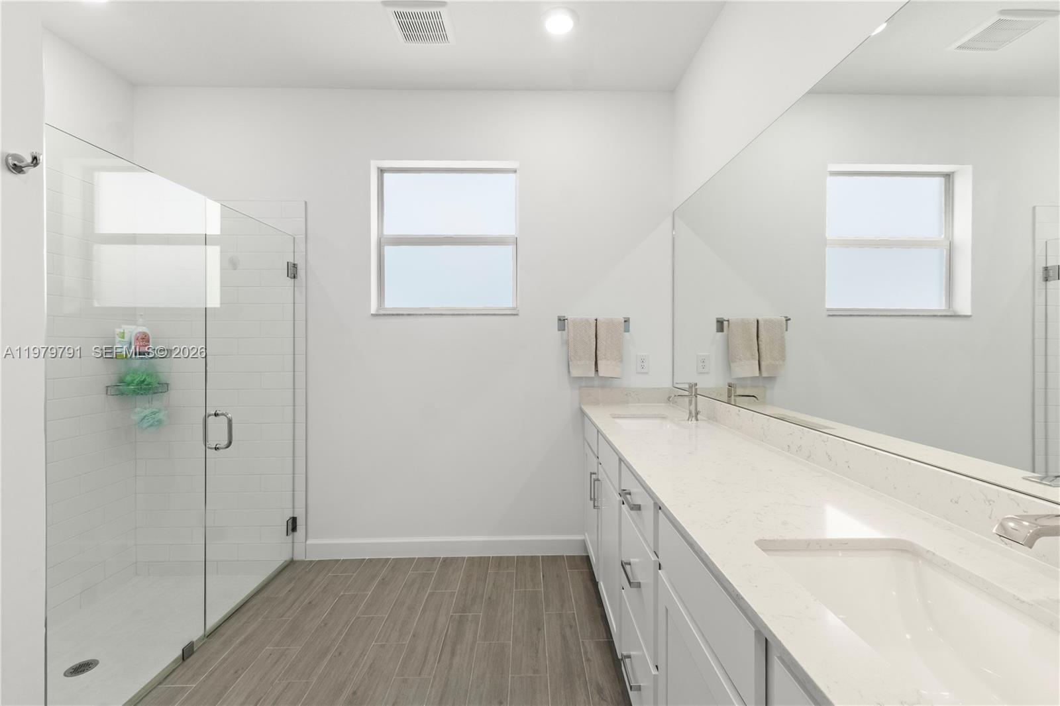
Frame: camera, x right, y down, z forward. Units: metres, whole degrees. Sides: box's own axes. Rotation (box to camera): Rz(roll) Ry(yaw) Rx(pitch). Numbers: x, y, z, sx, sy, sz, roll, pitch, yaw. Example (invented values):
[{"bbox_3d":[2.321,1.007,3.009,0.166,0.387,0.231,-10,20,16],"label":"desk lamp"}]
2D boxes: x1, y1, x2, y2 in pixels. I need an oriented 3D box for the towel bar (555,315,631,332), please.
[{"bbox_3d":[0.389,-0.175,2.652,0.441,0.092,0.068,0,1,-1],"label":"towel bar"}]

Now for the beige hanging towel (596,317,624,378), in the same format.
[{"bbox_3d":[0.473,-0.030,2.645,0.158,0.353,0.056,0,1,-1],"label":"beige hanging towel"}]

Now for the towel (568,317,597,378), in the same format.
[{"bbox_3d":[0.307,-0.030,2.642,0.165,0.353,0.056,0,1,-1],"label":"towel"}]

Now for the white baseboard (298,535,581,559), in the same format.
[{"bbox_3d":[-0.500,1.185,2.687,1.704,0.115,0.015,0,1,-1],"label":"white baseboard"}]

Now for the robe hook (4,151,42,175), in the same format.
[{"bbox_3d":[-1.328,-0.501,1.165,0.055,0.056,0.051,0,1,0],"label":"robe hook"}]

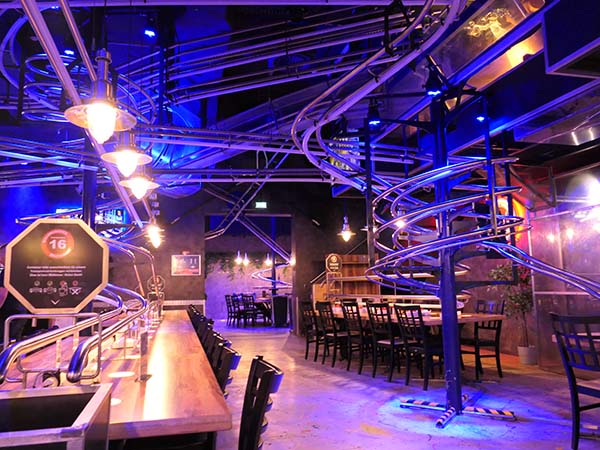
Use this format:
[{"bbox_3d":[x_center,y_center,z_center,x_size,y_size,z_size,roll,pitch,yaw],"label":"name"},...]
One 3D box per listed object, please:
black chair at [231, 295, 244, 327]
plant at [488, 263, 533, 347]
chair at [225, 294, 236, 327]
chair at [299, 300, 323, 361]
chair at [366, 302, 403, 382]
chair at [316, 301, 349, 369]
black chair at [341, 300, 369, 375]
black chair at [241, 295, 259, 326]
[{"bbox_3d":[-1.776,2.586,13.964,0.480,0.930,0.420,5,-9,-34],"label":"black chair"},{"bbox_3d":[3.204,1.220,7.222,0.580,1.280,0.520,-5,-9,28],"label":"plant"},{"bbox_3d":[-2.029,2.627,14.248,0.480,0.930,0.420,4,-9,-28],"label":"chair"},{"bbox_3d":[0.296,1.686,7.500,0.480,0.930,0.420,4,-9,-27],"label":"chair"},{"bbox_3d":[1.150,1.465,5.928,0.480,0.930,0.420,4,-9,-27],"label":"chair"},{"bbox_3d":[0.561,1.613,6.979,0.480,0.930,0.420,4,-9,-27],"label":"chair"},{"bbox_3d":[0.862,1.538,6.442,0.480,0.930,0.420,4,-9,-27],"label":"black chair"},{"bbox_3d":[-1.369,2.548,13.705,0.420,0.930,0.480,-6,-9,35],"label":"black chair"}]

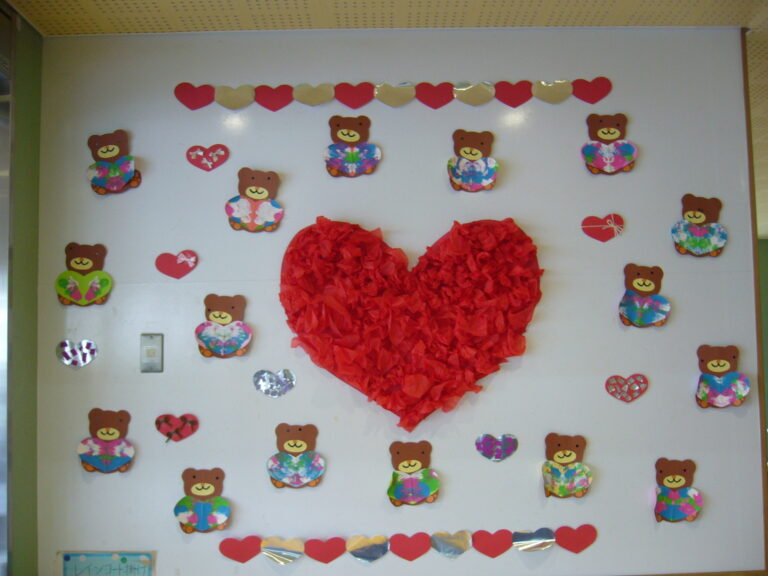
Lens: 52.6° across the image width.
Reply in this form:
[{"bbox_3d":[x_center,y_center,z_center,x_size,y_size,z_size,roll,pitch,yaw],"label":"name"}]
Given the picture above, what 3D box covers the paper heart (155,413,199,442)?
[{"bbox_3d":[-0.626,0.424,2.348,0.133,0.085,0.010,-1,-4,-1],"label":"paper heart"}]

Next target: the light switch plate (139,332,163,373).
[{"bbox_3d":[-0.702,0.197,2.352,0.070,0.119,0.010,-1,-4,-1],"label":"light switch plate"}]

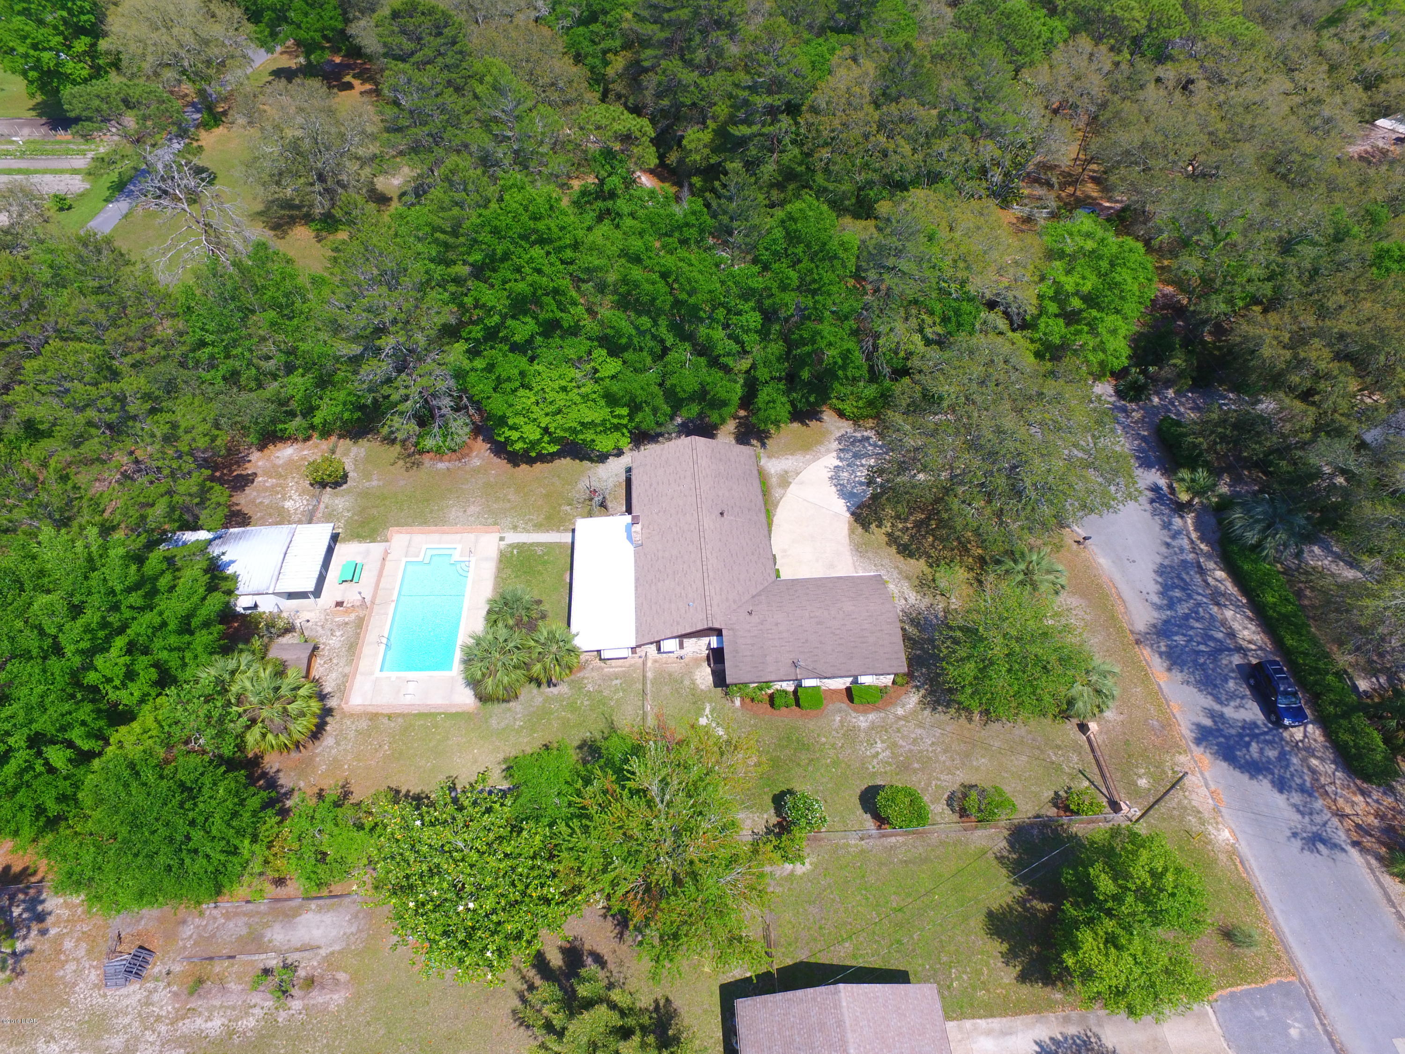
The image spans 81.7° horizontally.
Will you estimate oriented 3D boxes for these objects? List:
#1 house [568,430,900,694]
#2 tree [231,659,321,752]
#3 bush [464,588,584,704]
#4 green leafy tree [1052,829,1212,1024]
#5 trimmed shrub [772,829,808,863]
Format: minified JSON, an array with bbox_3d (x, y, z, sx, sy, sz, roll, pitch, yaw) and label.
[{"bbox_3d":[1.738,2.085,60.189,22.200,4.400,22.400,-2,48,-3],"label":"house"},{"bbox_3d":[-25.062,11.817,49.156,5.100,6.400,5.100,-2,48,-3],"label":"tree"},{"bbox_3d":[-12.168,7.968,54.943,7.800,4.000,8.400,3,49,0],"label":"bush"},{"bbox_3d":[22.024,20.747,42.557,7.300,7.900,9.000,3,49,0],"label":"green leafy tree"},{"bbox_3d":[4.970,18.669,47.152,2.200,2.700,2.000,3,49,0],"label":"trimmed shrub"}]

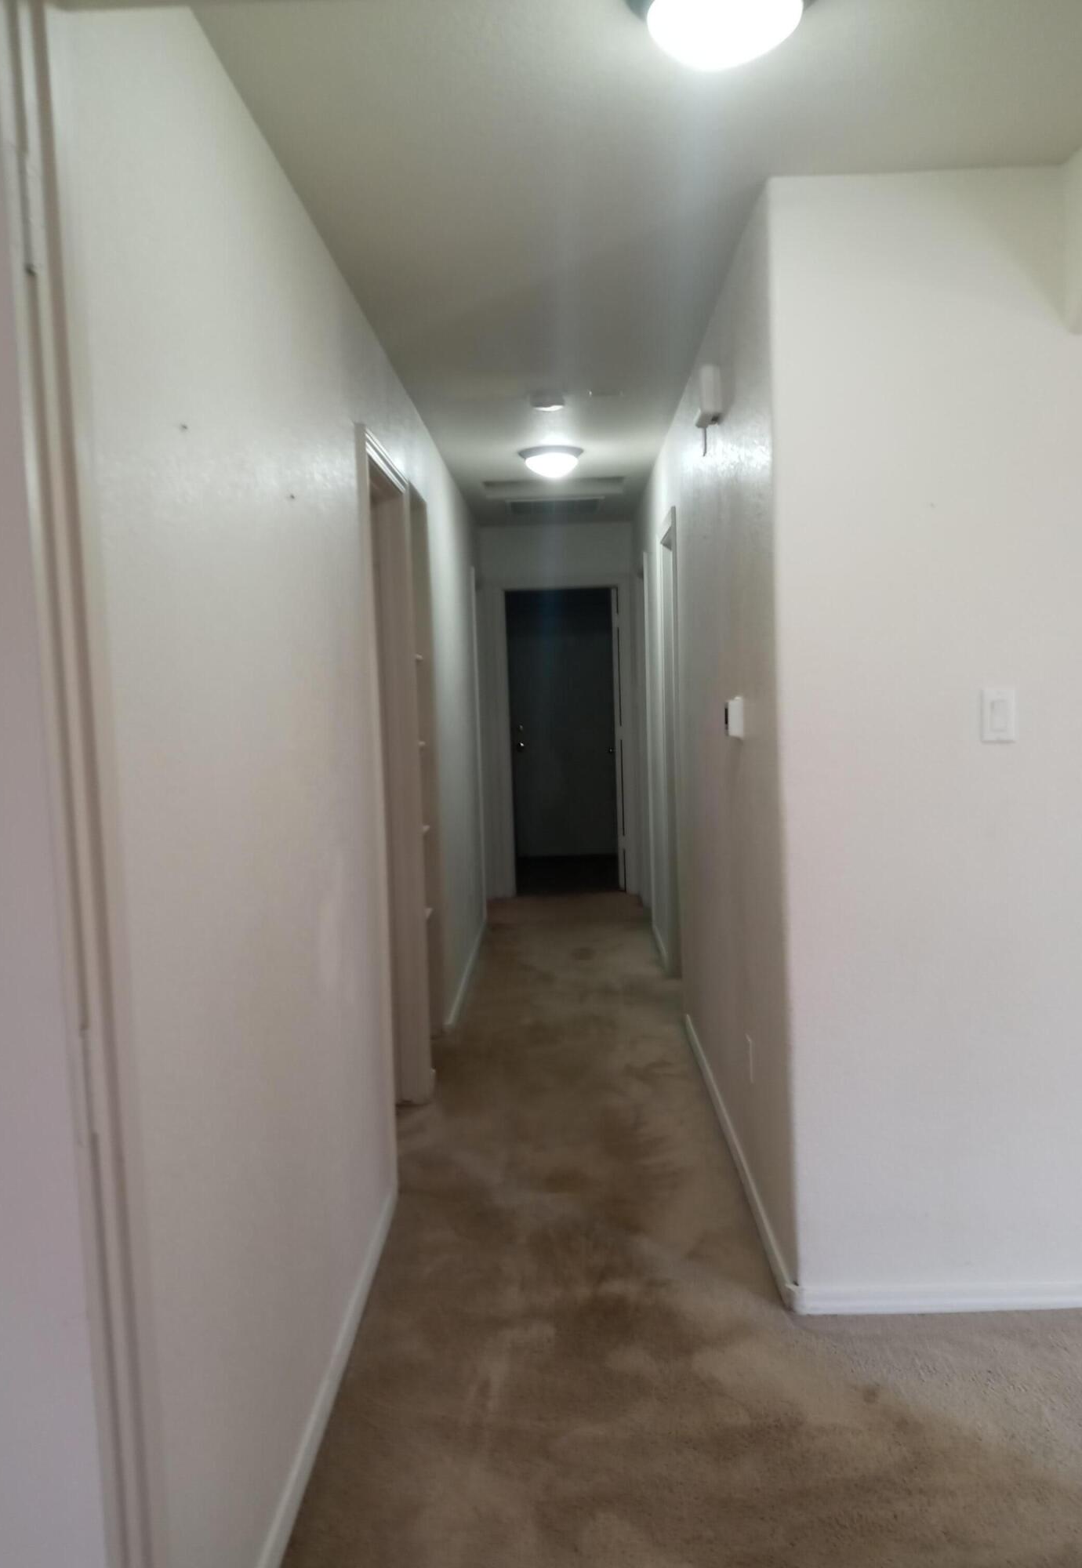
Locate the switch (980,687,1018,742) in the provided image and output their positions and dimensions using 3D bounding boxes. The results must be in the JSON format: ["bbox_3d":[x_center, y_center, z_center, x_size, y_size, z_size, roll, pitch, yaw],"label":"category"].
[{"bbox_3d":[0.972,-0.145,2.692,0.071,0.115,0.010,-2,5,1],"label":"switch"}]

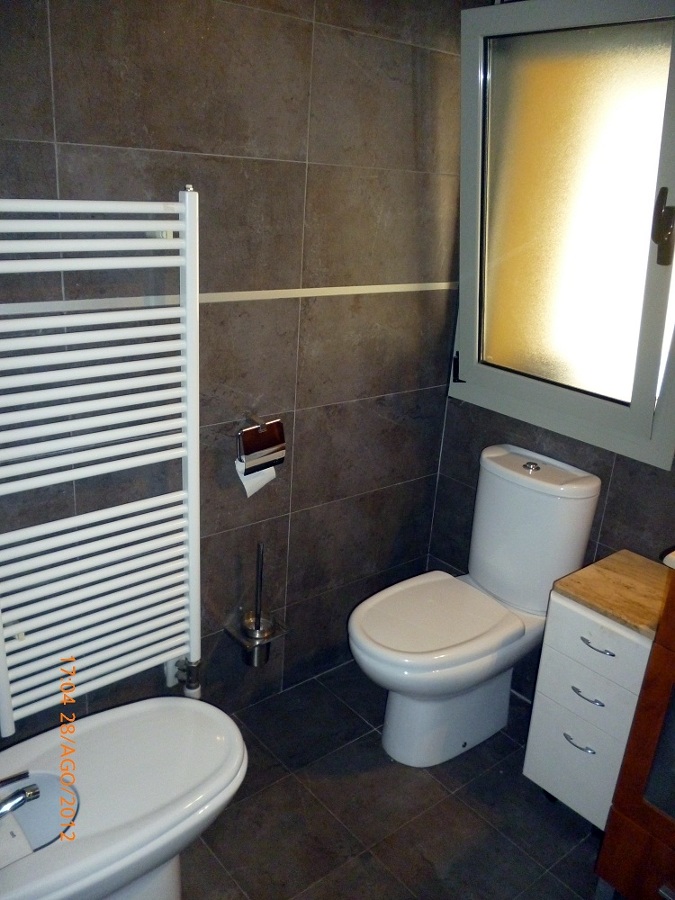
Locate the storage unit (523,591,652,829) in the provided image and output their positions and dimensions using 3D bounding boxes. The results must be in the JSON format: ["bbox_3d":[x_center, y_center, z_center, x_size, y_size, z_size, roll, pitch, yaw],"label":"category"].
[{"bbox_3d":[0.705,0.608,1.848,0.335,0.560,0.250,-12,25,-38],"label":"storage unit"}]

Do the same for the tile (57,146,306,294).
[{"bbox_3d":[-0.320,-0.503,1.635,0.600,0.300,0.010,-12,25,-38],"label":"tile"}]

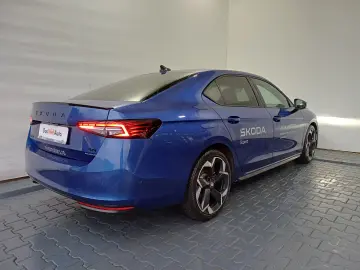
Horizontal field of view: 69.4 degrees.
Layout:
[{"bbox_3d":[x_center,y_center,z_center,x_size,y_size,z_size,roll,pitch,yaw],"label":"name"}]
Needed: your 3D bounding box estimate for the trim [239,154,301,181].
[{"bbox_3d":[1.262,0.384,3.405,0.050,0.080,1.900,8,11,42],"label":"trim"}]

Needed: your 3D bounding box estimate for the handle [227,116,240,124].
[{"bbox_3d":[0.520,-0.141,2.484,0.050,0.060,0.215,8,11,42],"label":"handle"}]

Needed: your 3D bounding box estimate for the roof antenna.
[{"bbox_3d":[-0.167,-0.750,2.993,0.065,0.078,0.160,8,11,42],"label":"roof antenna"}]

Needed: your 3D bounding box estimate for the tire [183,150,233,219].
[{"bbox_3d":[0.232,0.449,2.437,0.235,0.668,0.668,8,11,42],"label":"tire"}]

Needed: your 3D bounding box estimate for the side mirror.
[{"bbox_3d":[1.657,-0.432,3.623,0.190,0.135,0.140,8,11,42],"label":"side mirror"}]

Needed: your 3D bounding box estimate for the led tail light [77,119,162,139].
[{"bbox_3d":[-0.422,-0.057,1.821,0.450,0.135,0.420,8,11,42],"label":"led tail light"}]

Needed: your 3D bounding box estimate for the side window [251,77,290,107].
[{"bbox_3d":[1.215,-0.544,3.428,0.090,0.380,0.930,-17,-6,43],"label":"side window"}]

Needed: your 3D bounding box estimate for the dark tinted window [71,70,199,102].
[{"bbox_3d":[-0.535,-0.511,2.623,1.320,0.100,0.820,8,30,42],"label":"dark tinted window"}]

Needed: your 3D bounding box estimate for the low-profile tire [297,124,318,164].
[{"bbox_3d":[2.156,0.159,4.506,0.235,0.668,0.668,8,11,42],"label":"low-profile tire"}]

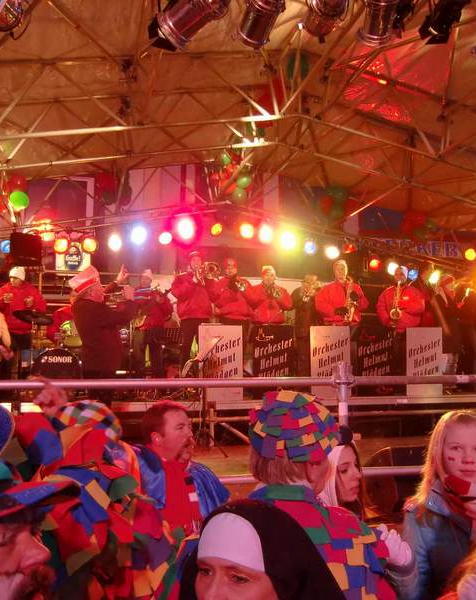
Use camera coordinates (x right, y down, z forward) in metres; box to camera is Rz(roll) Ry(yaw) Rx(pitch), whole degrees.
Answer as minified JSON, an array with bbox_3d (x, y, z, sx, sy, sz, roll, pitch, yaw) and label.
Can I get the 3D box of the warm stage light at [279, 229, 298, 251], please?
[{"bbox_3d":[0.786,-0.934,8.548,0.250,0.270,0.300,-1,7,10],"label":"warm stage light"}]

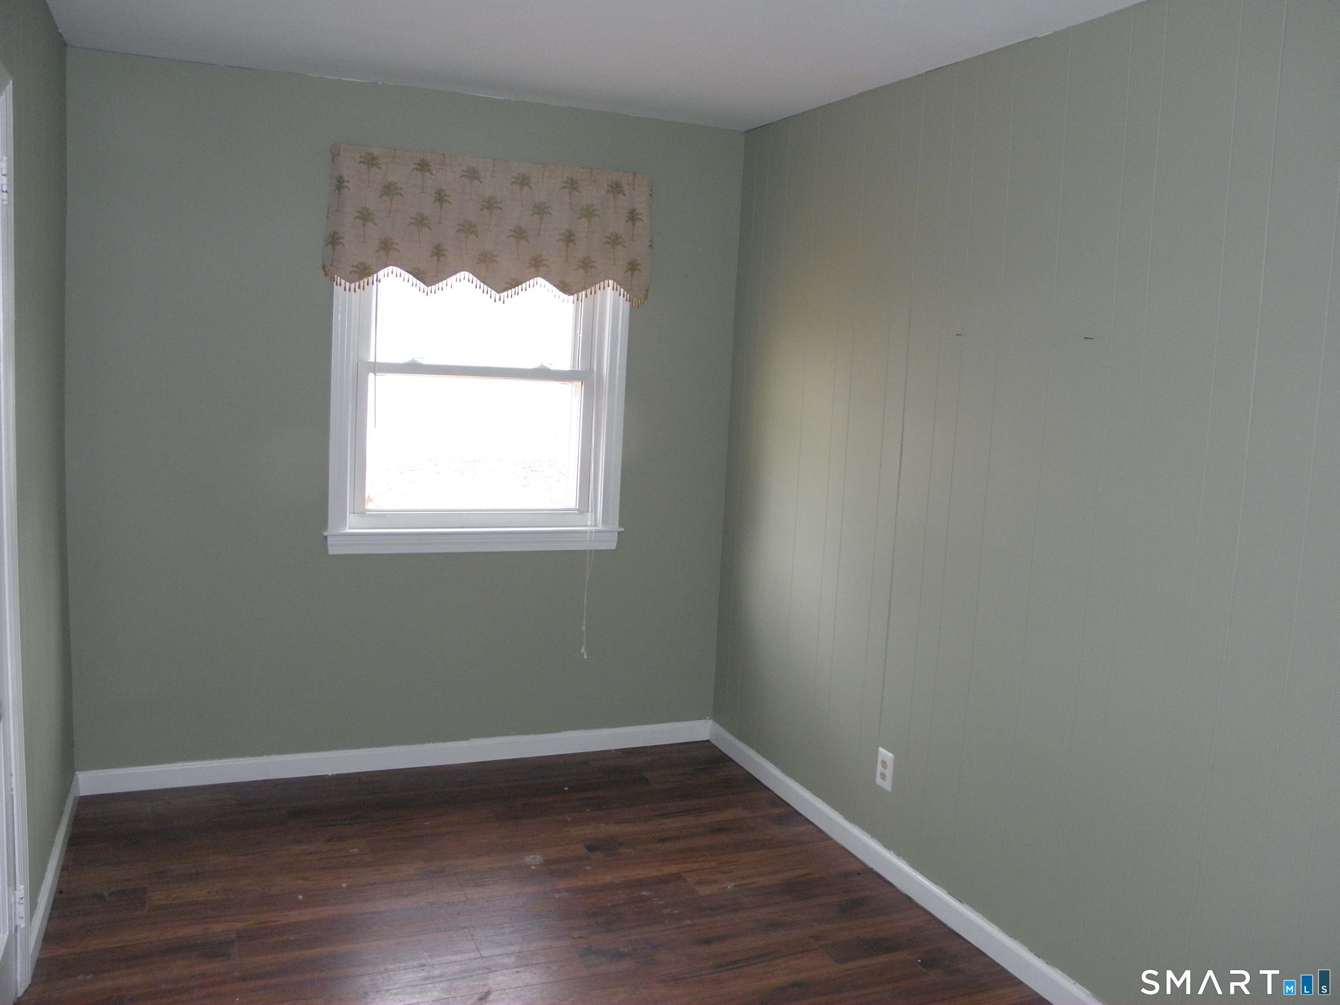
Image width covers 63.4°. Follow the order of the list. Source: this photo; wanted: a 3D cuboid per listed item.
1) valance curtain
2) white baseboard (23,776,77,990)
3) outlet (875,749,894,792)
[{"bbox_3d":[-0.615,-0.955,3.768,1.135,0.450,0.085,0,8,-24],"label":"valance curtain"},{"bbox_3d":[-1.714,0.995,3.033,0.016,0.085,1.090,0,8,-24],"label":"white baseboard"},{"bbox_3d":[0.656,0.814,3.298,0.008,0.116,0.072,0,8,-24],"label":"outlet"}]

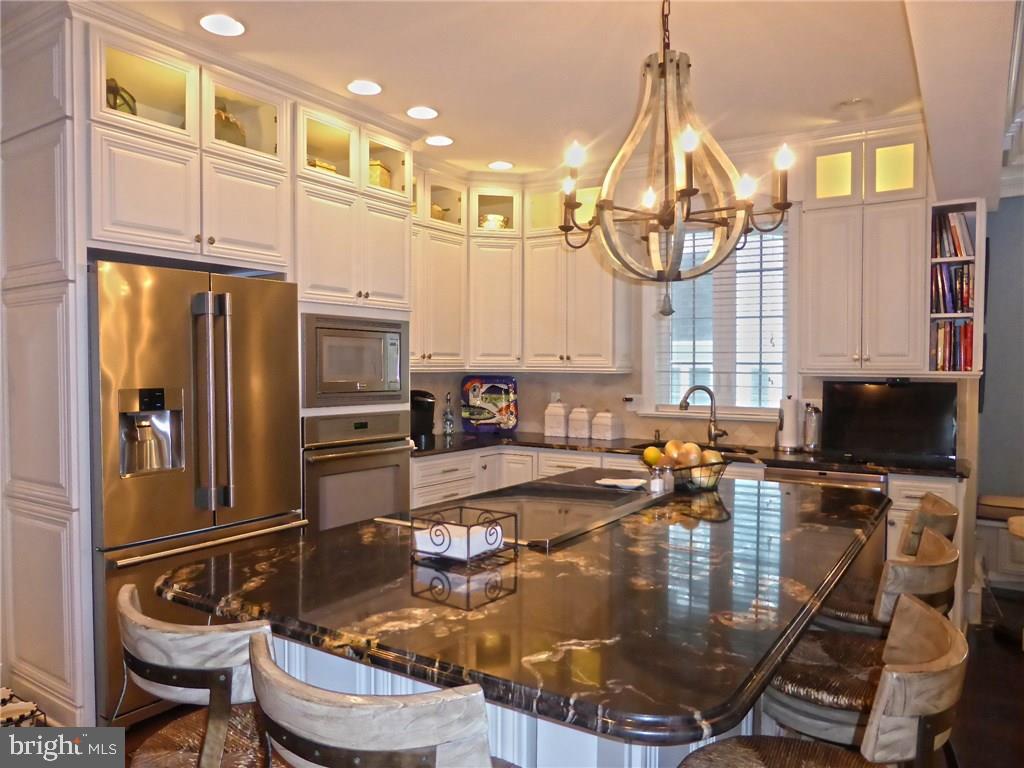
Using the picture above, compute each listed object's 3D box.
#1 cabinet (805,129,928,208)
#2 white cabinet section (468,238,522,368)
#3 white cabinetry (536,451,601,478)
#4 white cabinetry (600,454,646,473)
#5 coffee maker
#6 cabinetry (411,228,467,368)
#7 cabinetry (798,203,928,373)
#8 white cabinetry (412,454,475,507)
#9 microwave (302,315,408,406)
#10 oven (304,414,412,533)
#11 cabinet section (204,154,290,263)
[{"bbox_3d":[2.037,-1.195,4.074,0.623,0.400,0.340,1,2,34],"label":"cabinet"},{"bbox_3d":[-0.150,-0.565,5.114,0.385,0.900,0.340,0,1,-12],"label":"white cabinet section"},{"bbox_3d":[0.541,0.861,4.898,0.490,0.850,0.610,1,2,34],"label":"white cabinetry"},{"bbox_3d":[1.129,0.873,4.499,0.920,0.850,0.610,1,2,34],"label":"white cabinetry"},{"bbox_3d":[-0.703,0.212,4.469,0.330,0.336,0.250,2,2,34],"label":"coffee maker"},{"bbox_3d":[-0.715,-0.564,4.765,0.345,0.955,0.900,1,2,34],"label":"cabinetry"},{"bbox_3d":[2.036,-0.531,4.093,0.623,0.930,0.340,1,2,34],"label":"cabinetry"},{"bbox_3d":[-0.675,0.860,4.651,0.605,0.865,0.655,1,2,34],"label":"white cabinetry"},{"bbox_3d":[-0.977,-0.122,3.890,0.450,0.462,0.770,1,2,34],"label":"microwave"},{"bbox_3d":[-1.019,0.512,3.903,0.600,0.720,0.765,2,2,34],"label":"oven"},{"bbox_3d":[-1.383,-0.757,3.297,0.500,0.423,0.438,0,1,33],"label":"cabinet section"}]

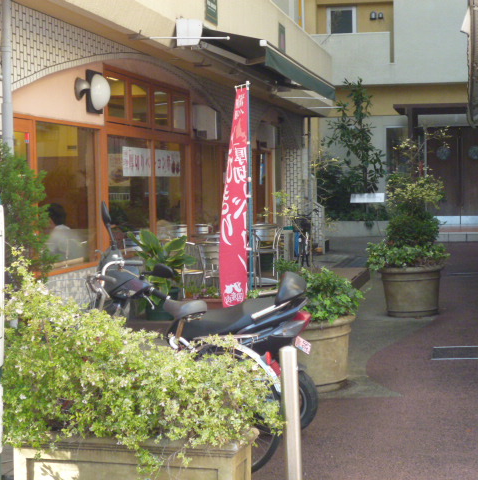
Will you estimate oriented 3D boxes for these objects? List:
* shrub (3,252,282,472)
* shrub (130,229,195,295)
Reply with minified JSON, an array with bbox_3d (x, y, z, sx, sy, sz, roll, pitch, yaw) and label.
[{"bbox_3d":[-0.380,0.448,4.400,1.030,0.760,0.620,1,3,12],"label":"shrub"},{"bbox_3d":[-0.729,0.205,11.100,0.620,0.630,0.580,0,3,0],"label":"shrub"}]

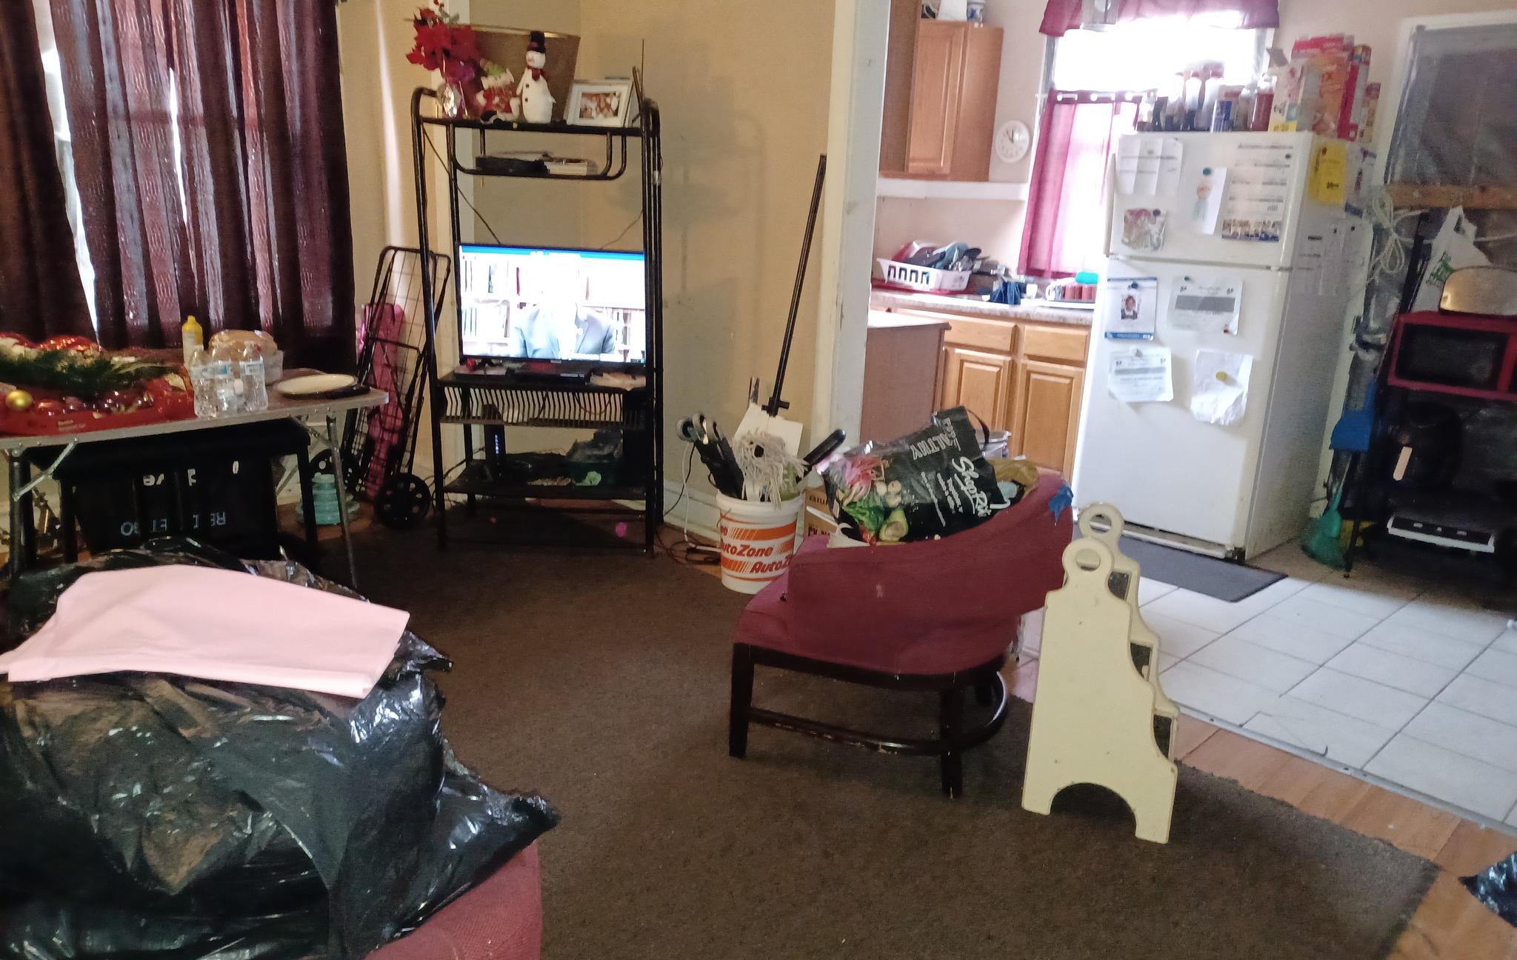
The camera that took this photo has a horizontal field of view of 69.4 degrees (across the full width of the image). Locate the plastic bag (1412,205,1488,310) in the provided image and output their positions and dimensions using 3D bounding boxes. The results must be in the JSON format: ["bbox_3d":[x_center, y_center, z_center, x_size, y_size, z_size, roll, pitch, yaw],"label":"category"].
[{"bbox_3d":[2.565,-0.795,3.989,0.180,0.390,0.250,-13,22,-42],"label":"plastic bag"}]

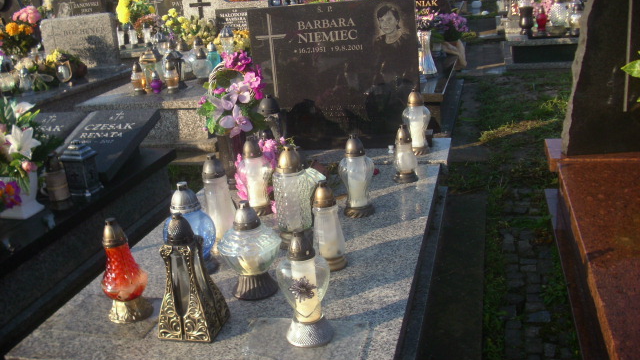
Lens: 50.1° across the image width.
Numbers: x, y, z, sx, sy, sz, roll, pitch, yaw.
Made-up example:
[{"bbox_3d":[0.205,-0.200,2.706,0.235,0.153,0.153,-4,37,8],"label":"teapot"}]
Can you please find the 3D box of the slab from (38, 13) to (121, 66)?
[{"bbox_3d":[-2.451,-1.422,7.000,0.820,0.510,0.120,-1,18,14],"label":"slab"}]

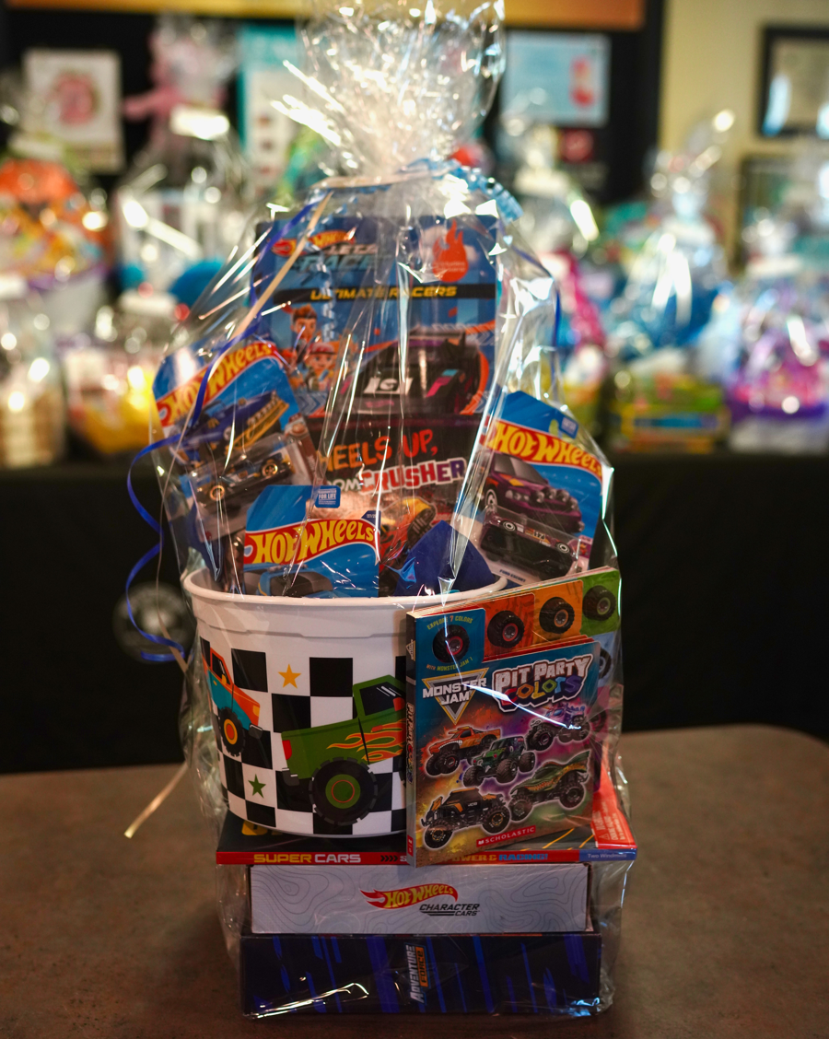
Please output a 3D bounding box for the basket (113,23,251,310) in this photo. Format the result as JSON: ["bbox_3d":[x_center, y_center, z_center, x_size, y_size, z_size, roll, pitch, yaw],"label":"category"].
[{"bbox_3d":[-0.542,-0.822,2.808,0.300,0.640,0.250,-2,13,-9],"label":"basket"}]

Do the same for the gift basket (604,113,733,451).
[{"bbox_3d":[0.578,-0.539,2.749,0.280,0.723,0.240,-2,13,-9],"label":"gift basket"}]

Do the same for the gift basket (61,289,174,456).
[{"bbox_3d":[-0.648,-0.329,2.653,0.250,0.333,0.220,-2,13,-9],"label":"gift basket"}]

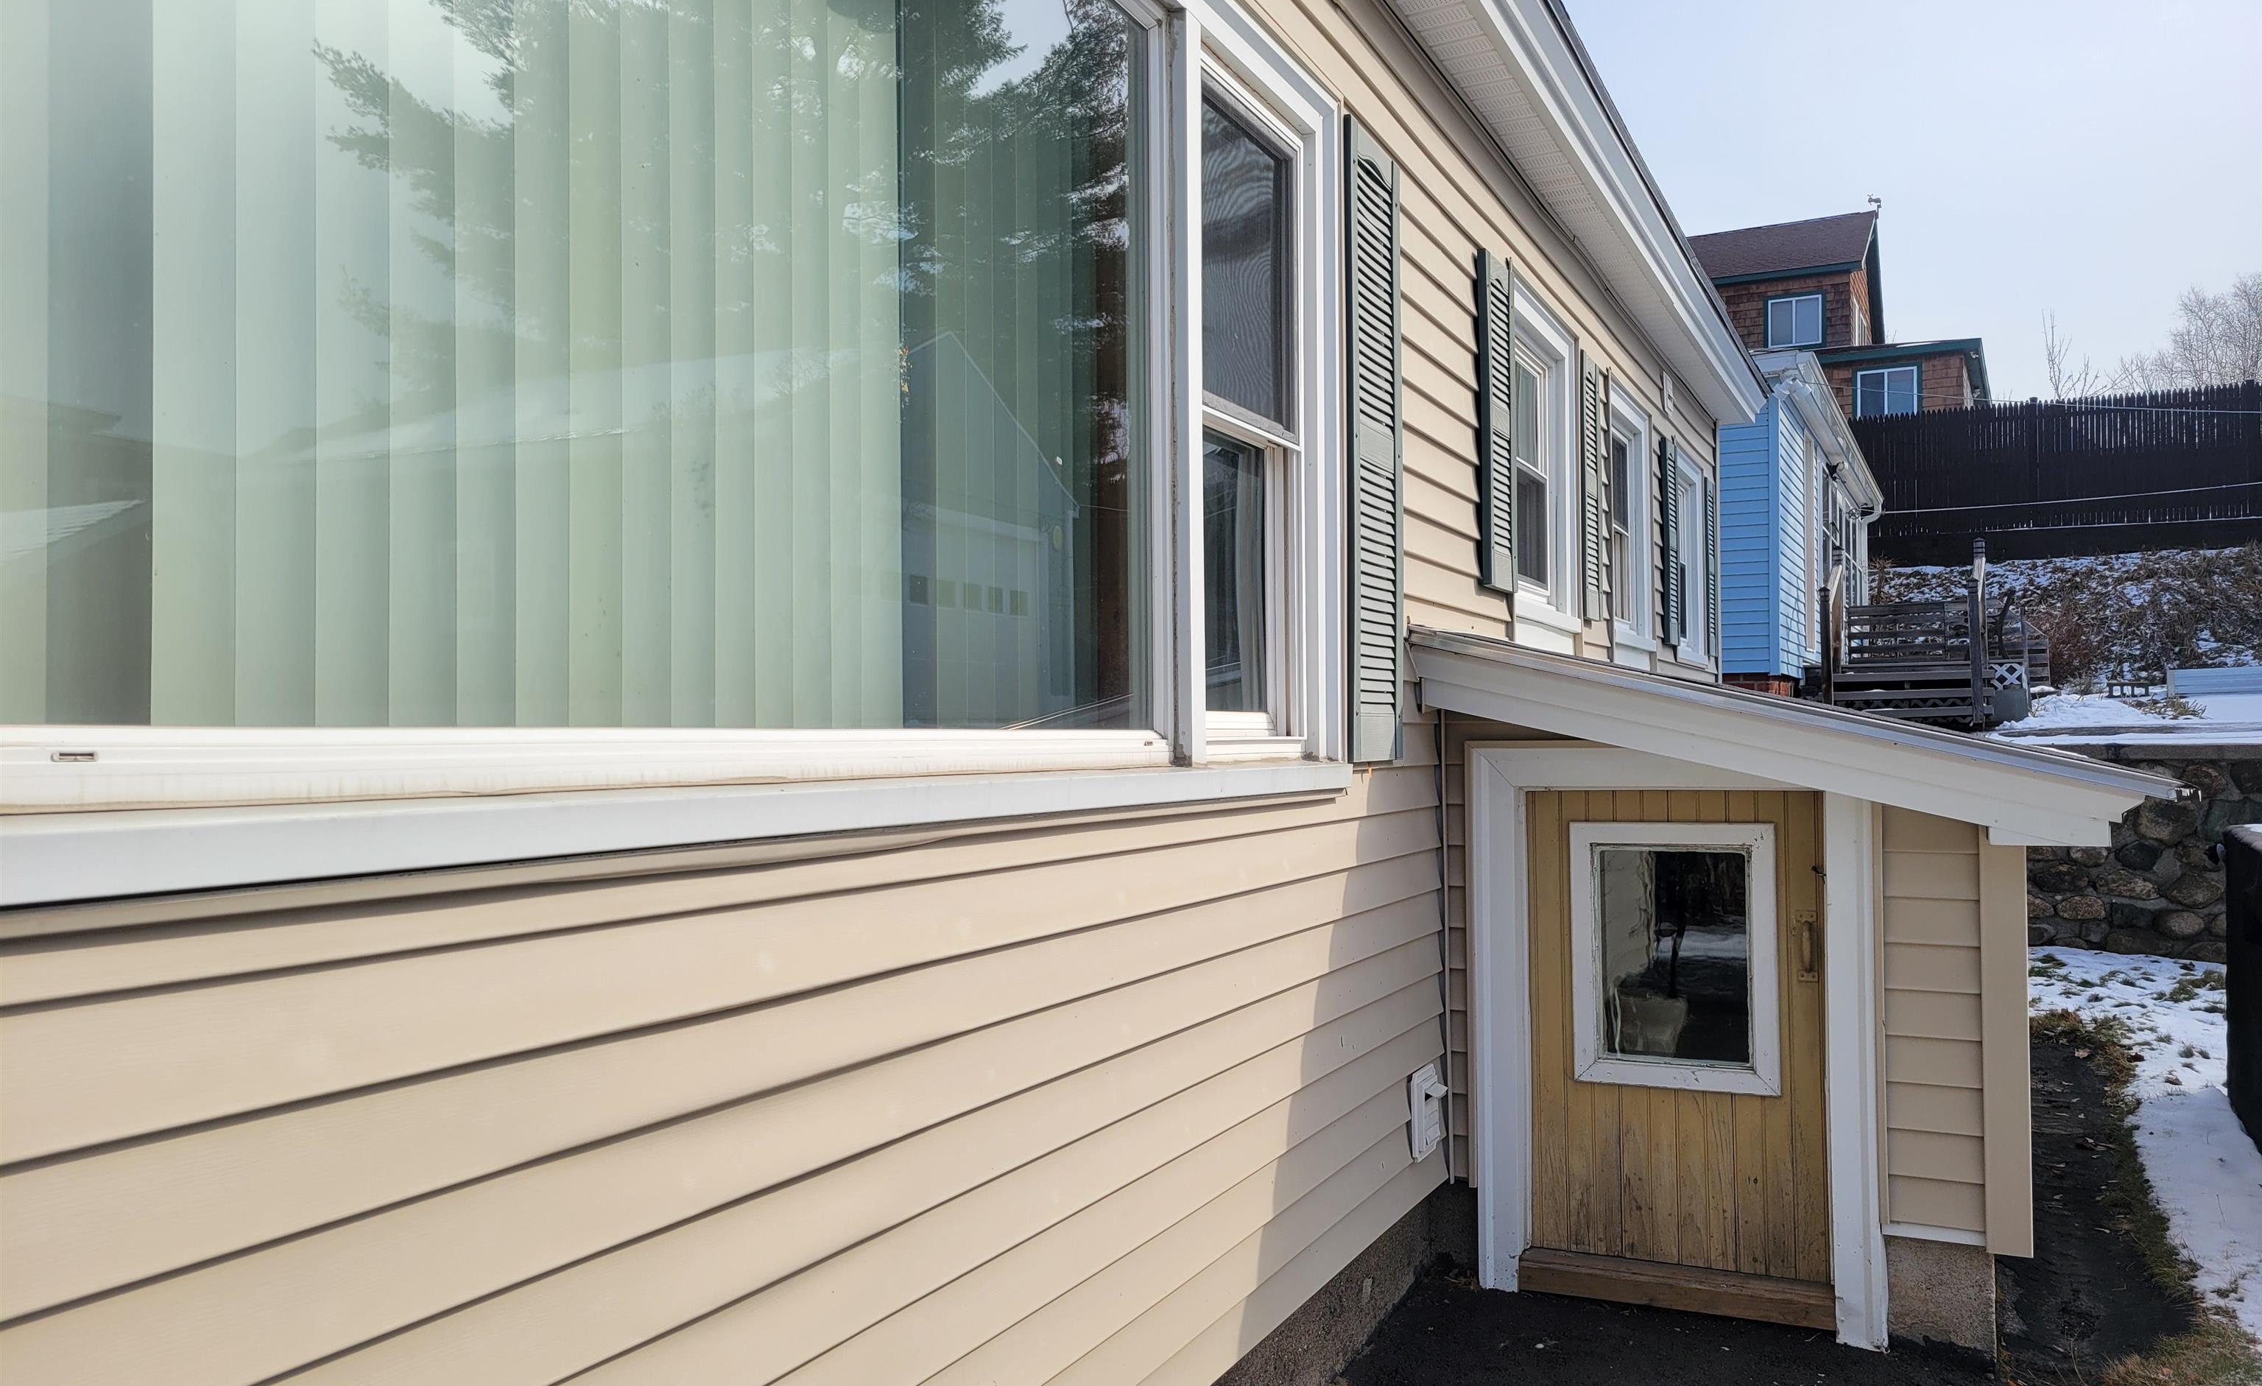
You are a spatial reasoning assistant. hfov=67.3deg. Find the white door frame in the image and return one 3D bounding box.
[{"bbox_3d":[1.378,0.865,4.340,1.000,1.450,0.120,-1,-2,26],"label":"white door frame"}]

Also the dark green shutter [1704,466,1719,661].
[{"bbox_3d":[3.273,-0.687,9.600,0.032,0.980,0.355,-1,-2,26],"label":"dark green shutter"}]

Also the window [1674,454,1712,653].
[{"bbox_3d":[2.978,-0.717,9.026,0.110,1.030,1.000,-1,-2,26],"label":"window"}]

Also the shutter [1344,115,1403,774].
[{"bbox_3d":[0.564,-0.567,3.965,0.032,1.450,0.365,-1,-2,26],"label":"shutter"}]

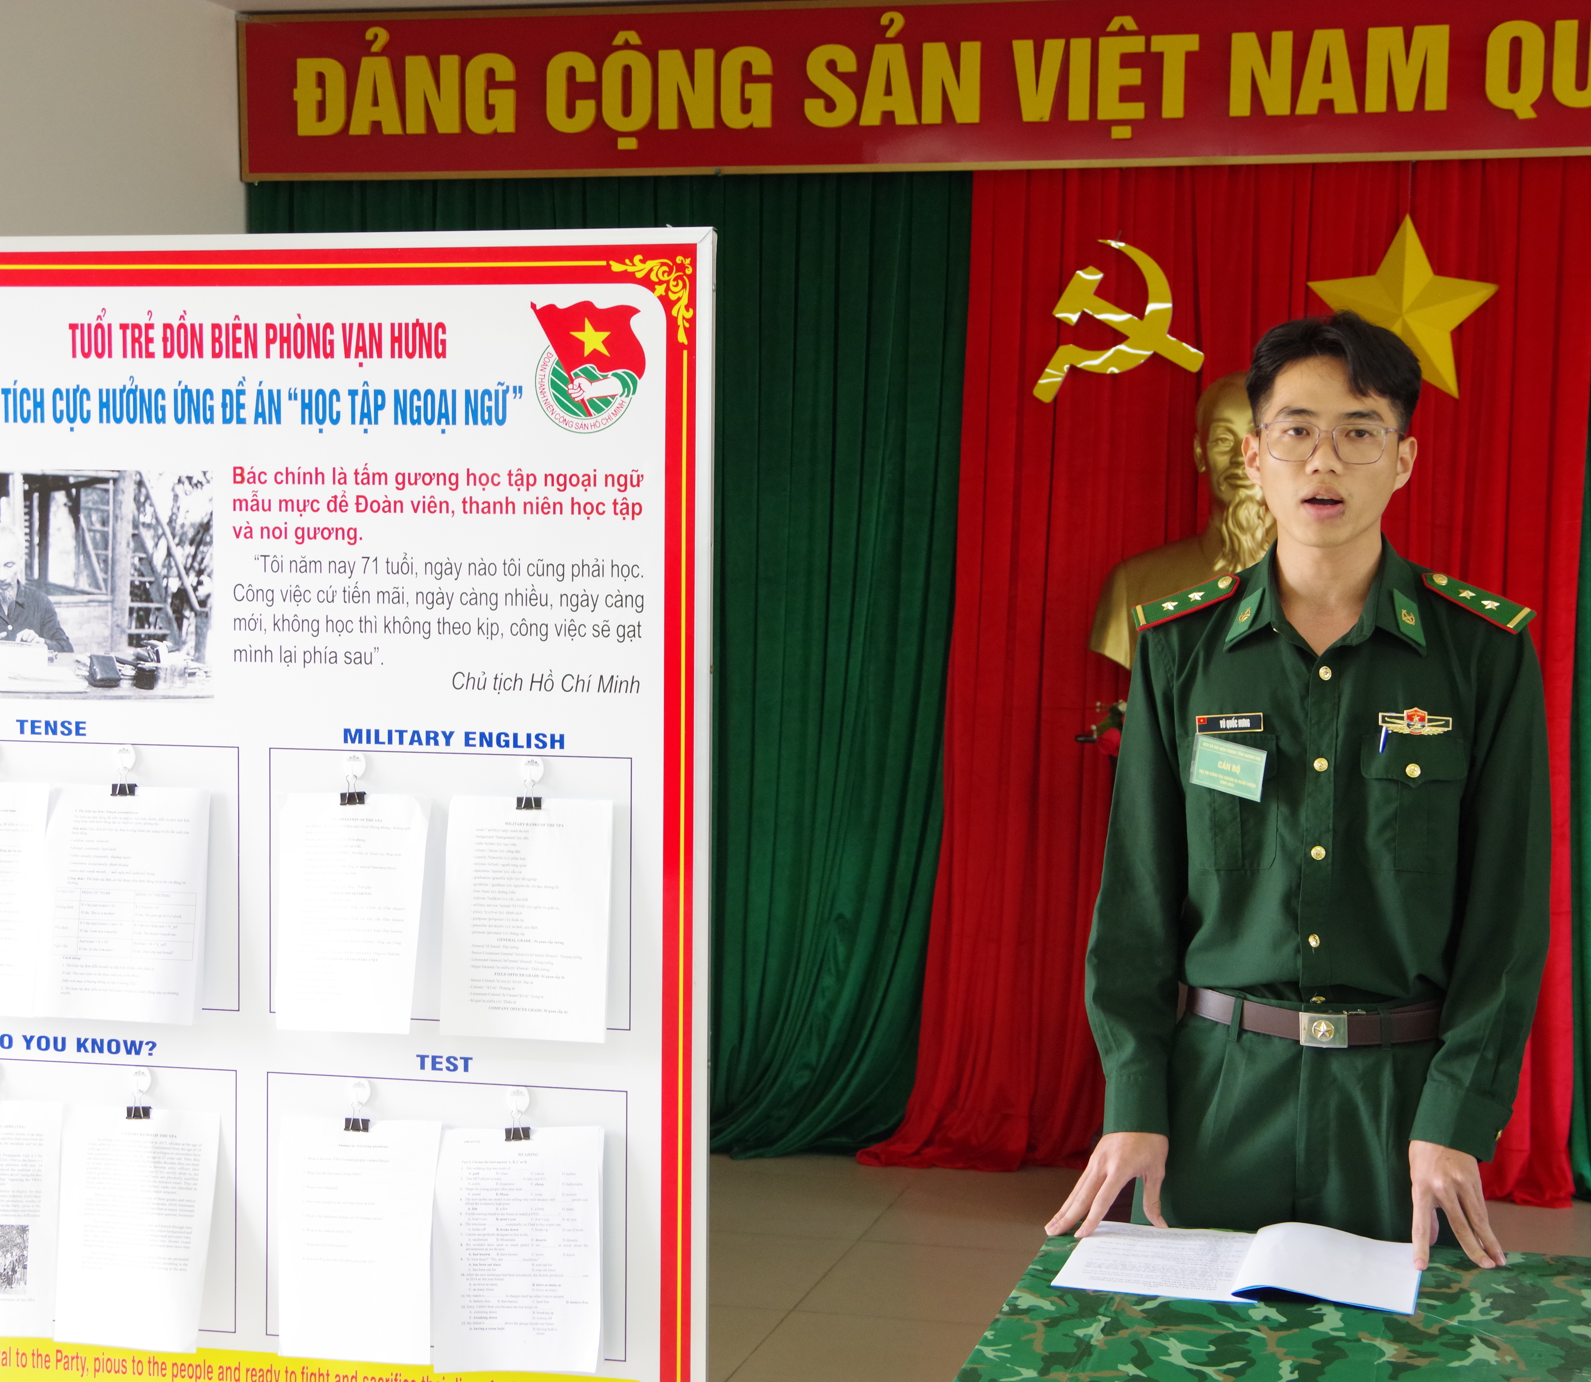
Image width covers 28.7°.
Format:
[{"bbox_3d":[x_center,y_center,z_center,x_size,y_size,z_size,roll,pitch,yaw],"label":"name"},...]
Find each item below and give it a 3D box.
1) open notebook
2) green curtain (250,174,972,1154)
[{"bbox_3d":[0.477,0.596,3.288,0.370,0.025,0.310,1,4,13],"label":"open notebook"},{"bbox_3d":[-0.477,-0.100,7.526,1.830,2.400,0.200,1,4,13],"label":"green curtain"}]

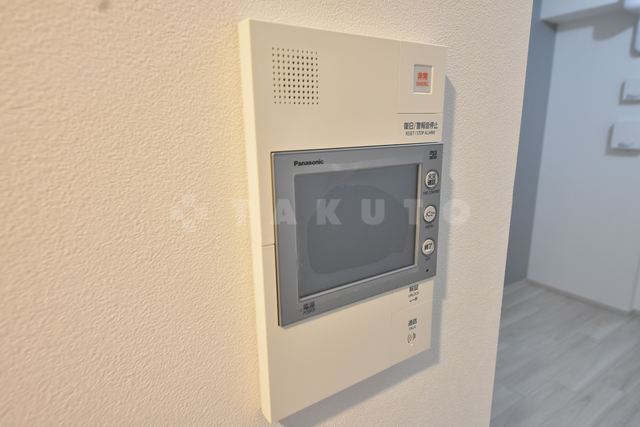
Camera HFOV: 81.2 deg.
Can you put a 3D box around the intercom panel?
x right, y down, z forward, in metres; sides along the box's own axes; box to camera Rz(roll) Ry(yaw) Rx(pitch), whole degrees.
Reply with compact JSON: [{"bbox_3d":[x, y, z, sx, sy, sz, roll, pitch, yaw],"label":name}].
[{"bbox_3d":[0.028,0.008,0.266,0.155,0.247,0.019,-9,16,-31],"label":"intercom panel"}]

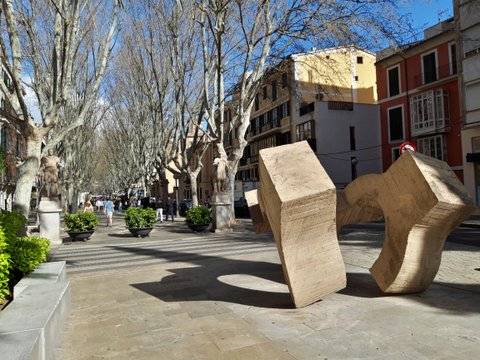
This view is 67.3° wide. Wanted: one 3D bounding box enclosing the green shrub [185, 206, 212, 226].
[{"bbox_3d":[-1.878,1.620,16.316,1.150,0.780,1.150,-1,-2,-21],"label":"green shrub"}]

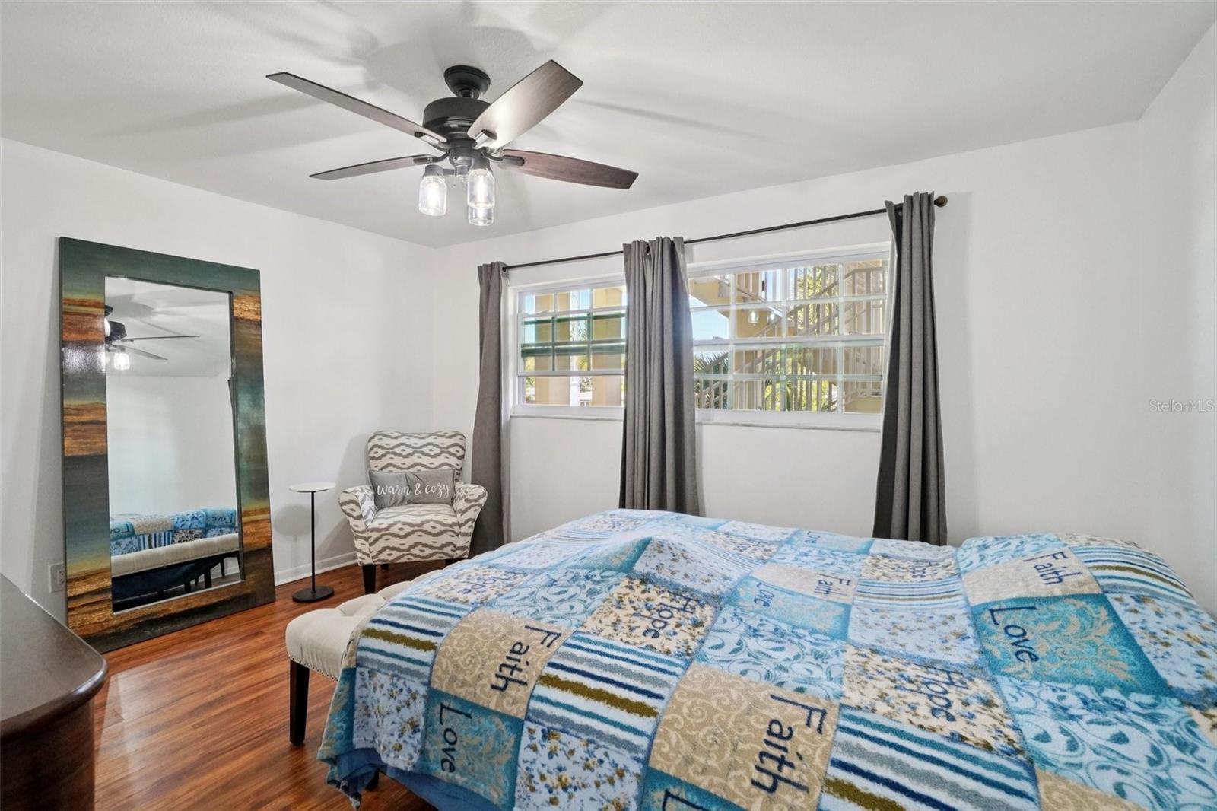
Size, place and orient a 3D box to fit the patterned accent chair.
[{"bbox_3d":[-1.272,0.664,3.445,0.853,0.936,0.755,0,3,-14],"label":"patterned accent chair"}]

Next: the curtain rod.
[{"bbox_3d":[0.337,-0.978,3.065,2.856,0.049,0.059,2,3,30],"label":"curtain rod"}]

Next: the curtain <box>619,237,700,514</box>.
[{"bbox_3d":[0.314,0.053,3.126,0.480,2.100,0.127,2,3,30],"label":"curtain"}]

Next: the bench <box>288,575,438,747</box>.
[{"bbox_3d":[-0.656,0.965,2.179,0.470,0.461,1.156,2,3,31],"label":"bench"}]

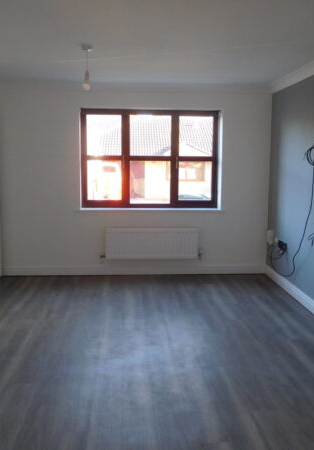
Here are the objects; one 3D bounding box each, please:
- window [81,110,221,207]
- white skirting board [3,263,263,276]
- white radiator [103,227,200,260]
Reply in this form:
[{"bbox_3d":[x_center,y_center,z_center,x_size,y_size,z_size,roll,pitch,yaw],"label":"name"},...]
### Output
[{"bbox_3d":[-0.069,-0.832,5.527,1.747,1.223,0.100,0,8,-3],"label":"window"},{"bbox_3d":[-0.281,0.576,5.513,3.403,0.120,0.022,0,8,-3],"label":"white skirting board"},{"bbox_3d":[-0.052,0.237,5.429,1.163,0.408,0.095,0,8,-3],"label":"white radiator"}]

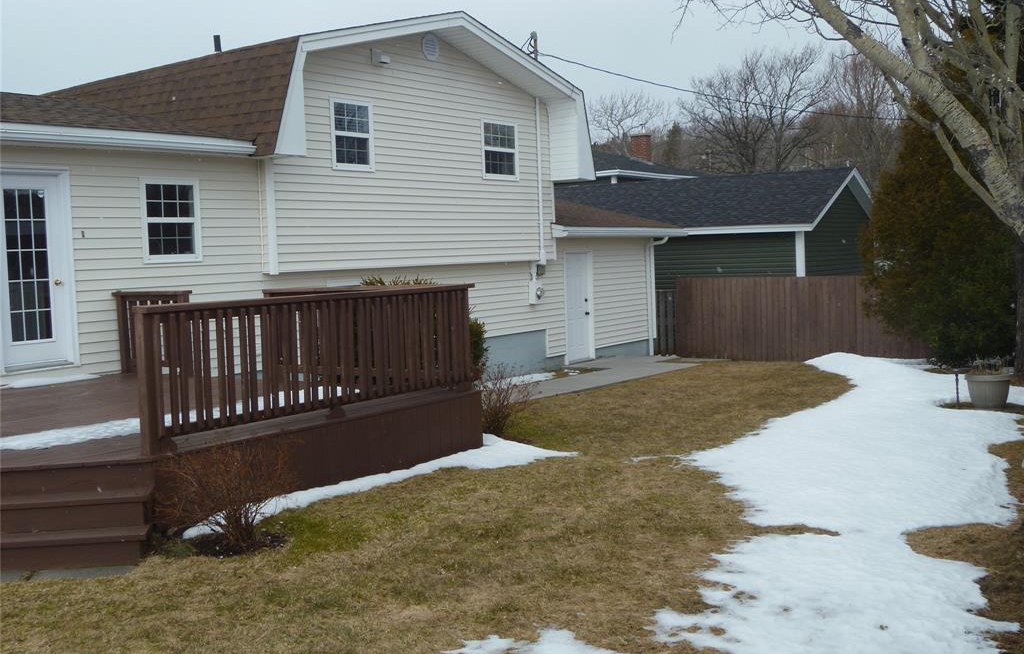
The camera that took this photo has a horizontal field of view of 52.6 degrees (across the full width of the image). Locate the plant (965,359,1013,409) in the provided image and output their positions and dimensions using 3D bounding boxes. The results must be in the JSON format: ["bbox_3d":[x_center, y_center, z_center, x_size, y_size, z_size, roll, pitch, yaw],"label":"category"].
[{"bbox_3d":[4.788,0.558,10.419,0.465,0.496,0.465,2,5,36],"label":"plant"}]

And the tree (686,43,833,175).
[{"bbox_3d":[11.482,-7.777,48.409,7.000,10.581,7.000,2,5,36],"label":"tree"}]

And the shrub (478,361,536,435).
[{"bbox_3d":[-0.065,0.714,10.326,0.640,0.684,0.660,-2,4,0],"label":"shrub"}]

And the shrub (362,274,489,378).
[{"bbox_3d":[-1.137,0.179,13.967,1.600,1.748,1.750,2,5,36],"label":"shrub"}]

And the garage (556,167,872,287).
[{"bbox_3d":[4.665,-1.844,27.544,8.900,4.160,6.008,2,5,36],"label":"garage"}]

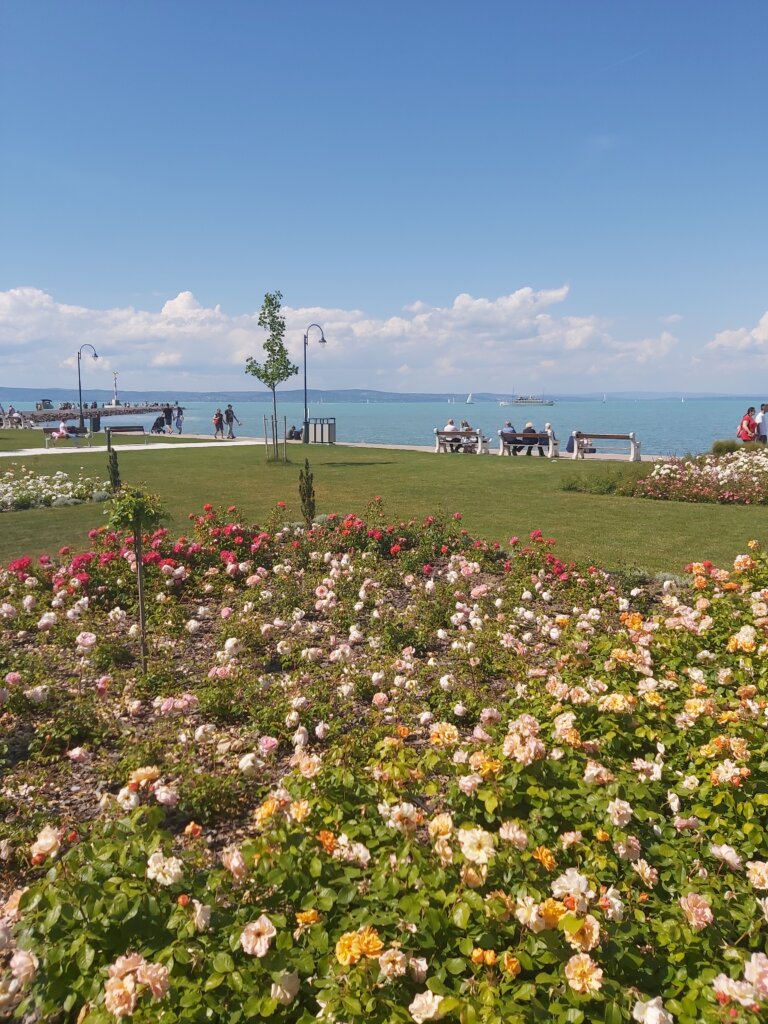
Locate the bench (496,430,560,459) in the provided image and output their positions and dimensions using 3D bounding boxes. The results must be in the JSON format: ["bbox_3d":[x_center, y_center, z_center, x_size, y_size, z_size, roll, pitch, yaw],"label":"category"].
[{"bbox_3d":[5.028,-2.378,26.663,2.030,0.910,0.630,5,10,33],"label":"bench"}]

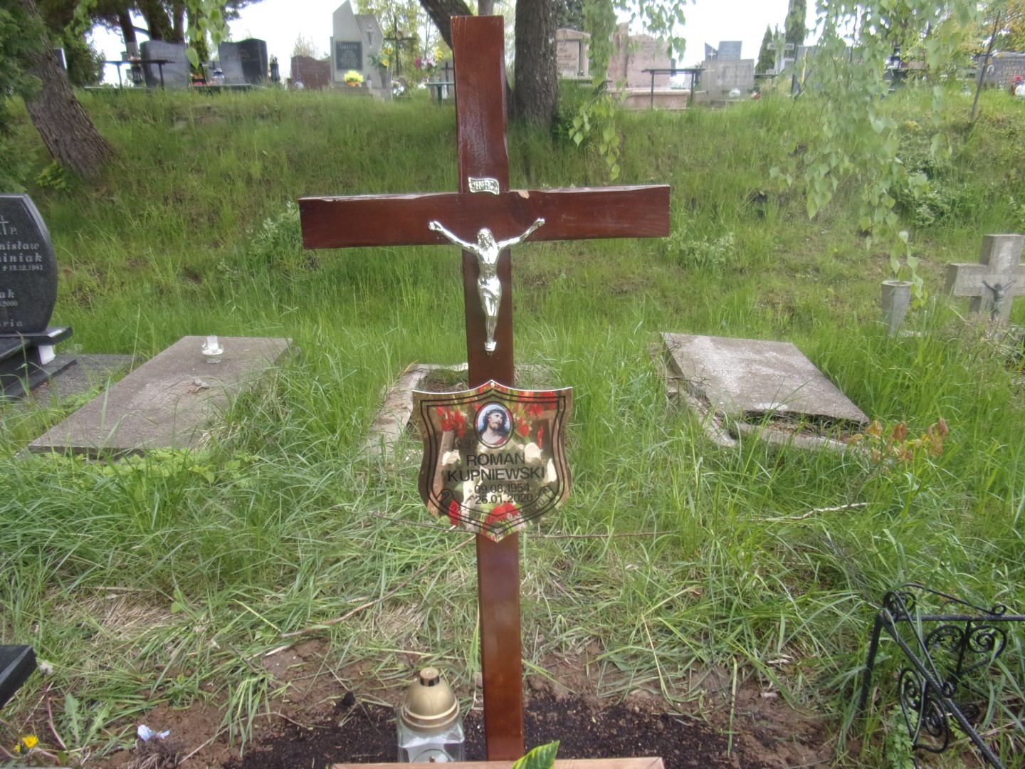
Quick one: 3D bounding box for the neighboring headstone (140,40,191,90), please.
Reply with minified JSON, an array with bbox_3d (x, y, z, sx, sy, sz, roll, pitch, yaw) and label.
[{"bbox_3d":[-5.519,-5.087,11.300,0.690,0.680,0.130,-1,18,2],"label":"neighboring headstone"}]

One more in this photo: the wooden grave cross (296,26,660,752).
[{"bbox_3d":[-0.033,0.120,1.385,0.641,1.503,0.080,-2,18,-2],"label":"wooden grave cross"}]

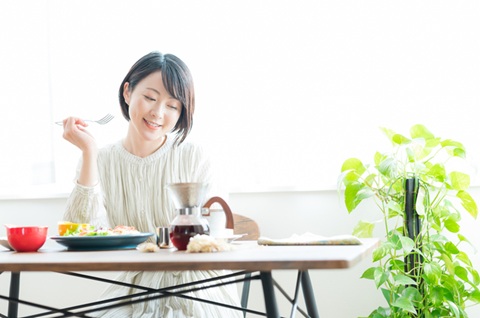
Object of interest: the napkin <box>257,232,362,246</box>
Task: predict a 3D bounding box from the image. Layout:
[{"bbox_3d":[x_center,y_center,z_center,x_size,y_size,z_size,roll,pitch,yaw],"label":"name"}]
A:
[{"bbox_3d":[0.179,0.189,1.600,0.240,0.024,0.165,-3,-4,17],"label":"napkin"}]

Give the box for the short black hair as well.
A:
[{"bbox_3d":[-0.218,-0.168,1.760,0.188,0.212,0.205,15,16,-15],"label":"short black hair"}]

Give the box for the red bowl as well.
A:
[{"bbox_3d":[-0.523,0.195,1.630,0.104,0.064,0.104,-2,-4,0],"label":"red bowl"}]

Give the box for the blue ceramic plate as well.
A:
[{"bbox_3d":[-0.344,0.208,1.660,0.258,0.030,0.258,-2,-4,0],"label":"blue ceramic plate"}]

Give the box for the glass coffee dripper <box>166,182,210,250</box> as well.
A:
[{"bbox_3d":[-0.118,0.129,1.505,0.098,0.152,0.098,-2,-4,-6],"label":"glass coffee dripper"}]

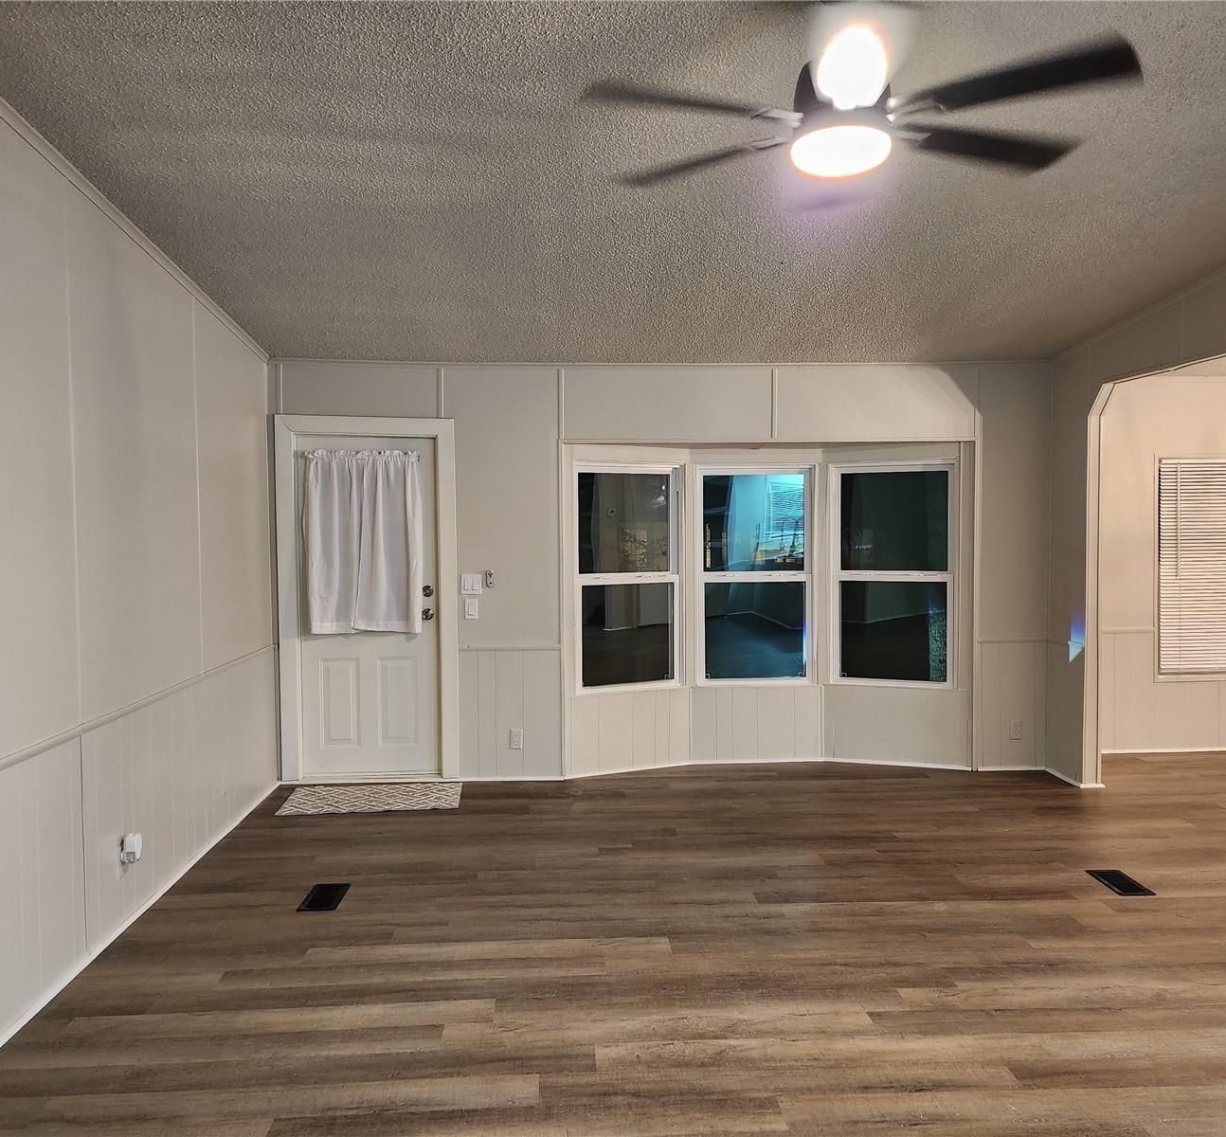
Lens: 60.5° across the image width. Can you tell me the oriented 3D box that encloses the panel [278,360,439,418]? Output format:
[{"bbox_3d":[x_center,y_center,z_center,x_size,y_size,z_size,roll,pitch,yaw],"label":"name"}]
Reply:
[{"bbox_3d":[-1.429,-1.014,5.948,0.887,0.317,0.020,-1,2,-3],"label":"panel"}]

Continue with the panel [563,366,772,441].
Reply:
[{"bbox_3d":[0.318,-0.952,6.056,1.214,0.434,0.020,-1,2,-3],"label":"panel"}]

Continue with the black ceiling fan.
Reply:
[{"bbox_3d":[0.560,-1.207,2.583,1.280,0.400,1.320,-1,2,-3],"label":"black ceiling fan"}]

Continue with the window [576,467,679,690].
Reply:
[{"bbox_3d":[0.094,0.049,6.255,0.704,1.304,0.070,-1,3,-25],"label":"window"}]

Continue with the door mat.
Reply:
[{"bbox_3d":[-1.293,1.241,5.713,0.931,0.010,0.572,-1,2,-6],"label":"door mat"}]

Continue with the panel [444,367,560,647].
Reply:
[{"bbox_3d":[-0.635,-0.350,6.022,0.679,1.609,0.020,-1,2,-3],"label":"panel"}]

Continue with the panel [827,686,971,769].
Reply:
[{"bbox_3d":[1.722,0.955,6.363,0.858,0.494,0.020,0,2,17],"label":"panel"}]

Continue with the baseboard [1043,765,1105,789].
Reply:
[{"bbox_3d":[2.654,1.194,6.048,0.125,0.024,0.453,-1,2,-3],"label":"baseboard"}]

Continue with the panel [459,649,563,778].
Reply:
[{"bbox_3d":[-0.586,0.841,6.072,0.596,0.754,0.020,-1,2,-3],"label":"panel"}]

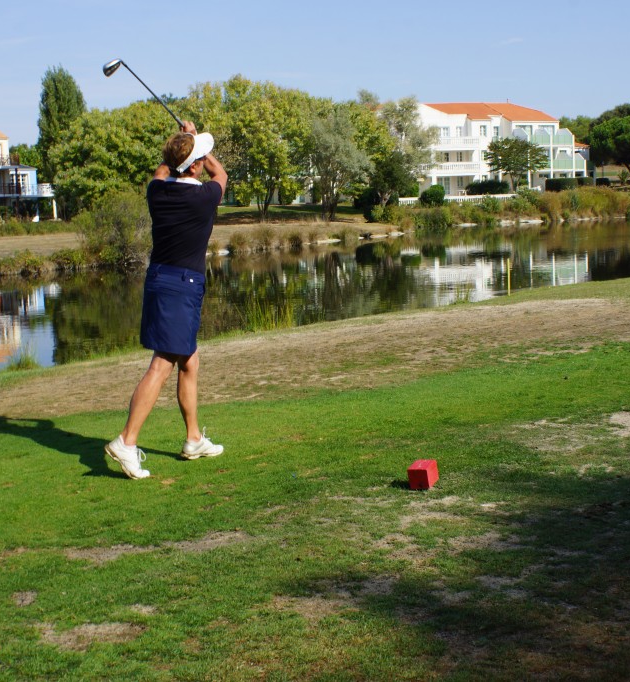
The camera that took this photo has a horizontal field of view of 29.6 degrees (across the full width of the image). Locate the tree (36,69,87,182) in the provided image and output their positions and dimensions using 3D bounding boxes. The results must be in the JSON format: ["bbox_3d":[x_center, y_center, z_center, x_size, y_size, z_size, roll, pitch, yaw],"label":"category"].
[{"bbox_3d":[-27.644,-21.994,131.000,5.400,16.200,5.300,-2,6,0],"label":"tree"}]

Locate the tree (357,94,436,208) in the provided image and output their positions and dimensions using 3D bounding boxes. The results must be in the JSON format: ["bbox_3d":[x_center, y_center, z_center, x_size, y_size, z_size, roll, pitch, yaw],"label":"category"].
[{"bbox_3d":[8.181,-18.664,117.000,7.300,11.100,7.000,-2,6,0],"label":"tree"}]

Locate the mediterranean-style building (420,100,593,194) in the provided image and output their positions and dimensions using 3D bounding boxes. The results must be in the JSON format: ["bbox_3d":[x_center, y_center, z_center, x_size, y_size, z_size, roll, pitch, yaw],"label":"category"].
[{"bbox_3d":[19.469,-19.988,124.000,16.000,9.300,10.500,-5,7,-22],"label":"mediterranean-style building"}]

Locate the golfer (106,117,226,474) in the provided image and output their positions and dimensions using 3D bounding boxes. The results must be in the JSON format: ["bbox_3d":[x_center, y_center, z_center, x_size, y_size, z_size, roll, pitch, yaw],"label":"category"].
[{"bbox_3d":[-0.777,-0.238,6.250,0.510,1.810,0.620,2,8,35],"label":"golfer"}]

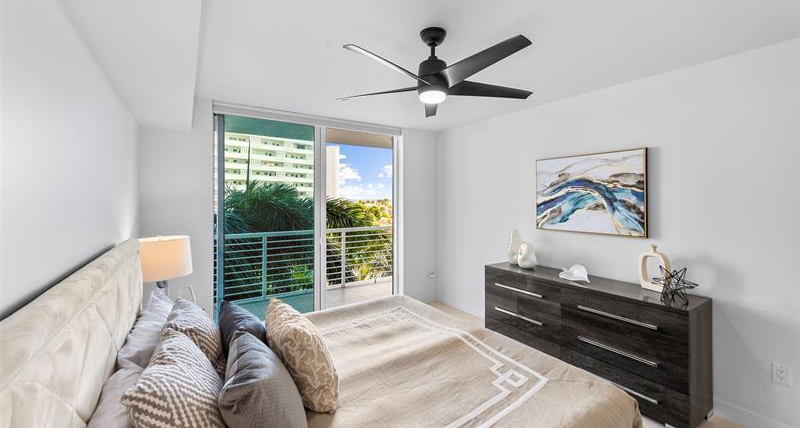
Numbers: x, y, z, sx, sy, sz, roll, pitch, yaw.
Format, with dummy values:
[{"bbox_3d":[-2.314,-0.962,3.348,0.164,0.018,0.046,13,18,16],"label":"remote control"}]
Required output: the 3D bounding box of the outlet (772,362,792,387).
[{"bbox_3d":[2.434,1.025,1.984,0.010,0.120,0.077,-2,3,-35],"label":"outlet"}]

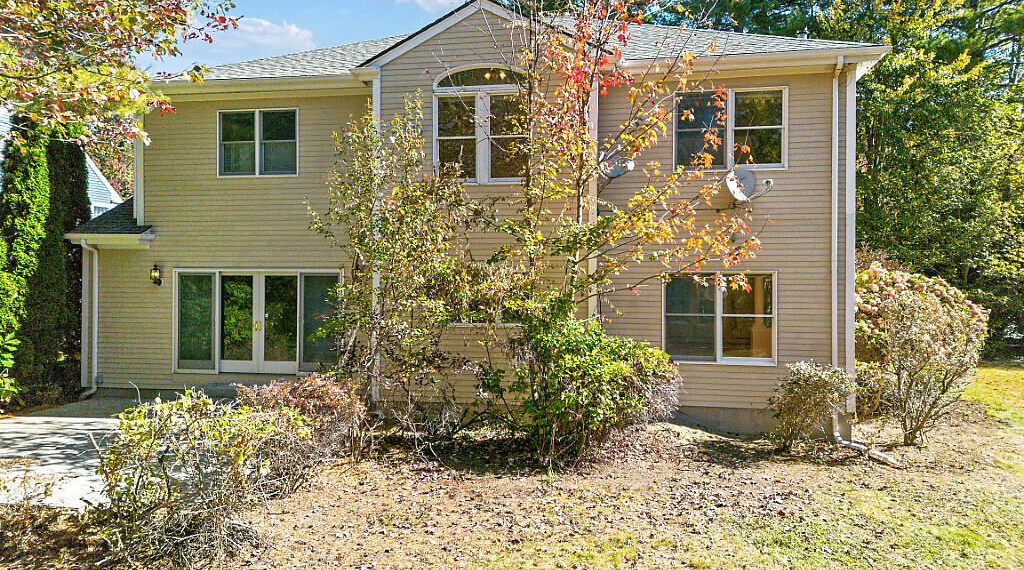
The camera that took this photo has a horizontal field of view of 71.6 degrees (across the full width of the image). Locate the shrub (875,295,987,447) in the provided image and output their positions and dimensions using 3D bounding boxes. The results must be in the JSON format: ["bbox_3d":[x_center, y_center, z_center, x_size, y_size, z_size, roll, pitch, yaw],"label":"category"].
[{"bbox_3d":[7.030,1.400,11.900,1.780,2.550,1.700,0,0,9],"label":"shrub"}]

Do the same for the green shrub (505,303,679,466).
[{"bbox_3d":[1.180,1.480,10.500,2.500,2.350,2.000,0,0,9],"label":"green shrub"}]

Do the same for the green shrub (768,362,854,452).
[{"bbox_3d":[4.800,1.950,11.400,1.380,1.440,1.250,0,0,9],"label":"green shrub"}]

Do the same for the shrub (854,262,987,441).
[{"bbox_3d":[7.500,1.120,13.000,2.500,3.000,2.200,0,0,9],"label":"shrub"}]

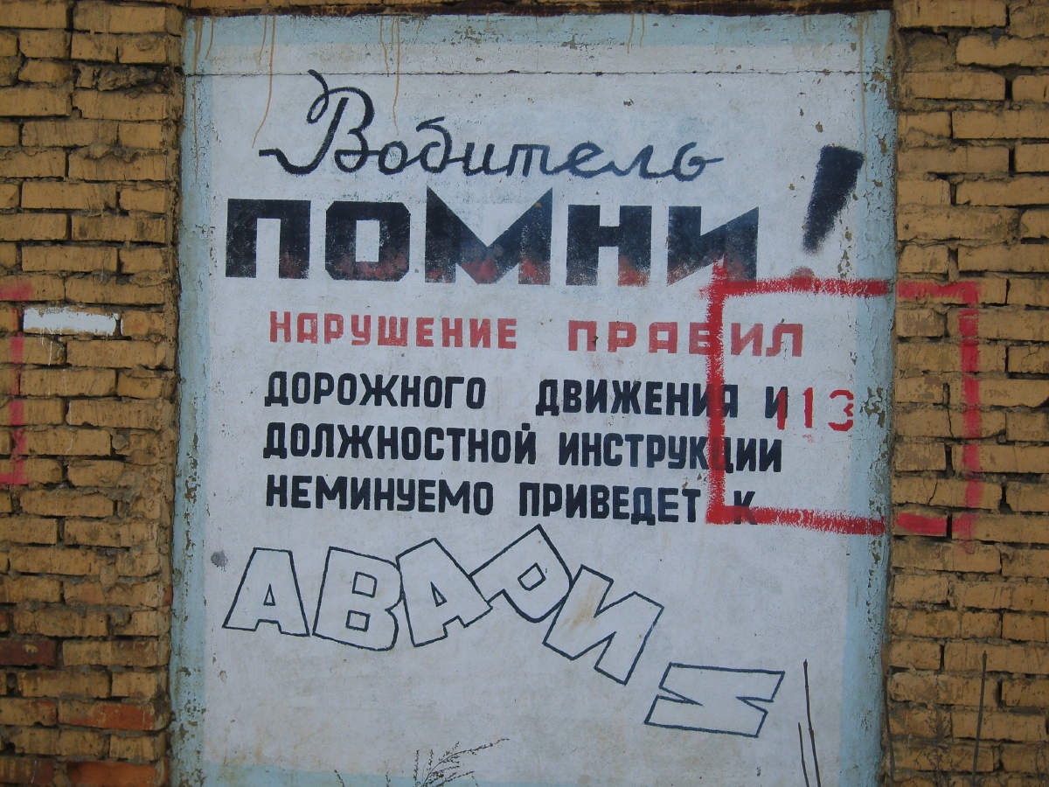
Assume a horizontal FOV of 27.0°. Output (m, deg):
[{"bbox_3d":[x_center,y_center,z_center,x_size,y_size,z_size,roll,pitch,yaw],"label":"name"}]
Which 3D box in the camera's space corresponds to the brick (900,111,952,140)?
[{"bbox_3d":[0.967,-0.634,5.292,0.121,0.066,0.250,1,0,8],"label":"brick"}]

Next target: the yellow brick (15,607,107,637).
[{"bbox_3d":[-1.163,0.577,5.582,0.251,0.069,0.120,1,2,10],"label":"yellow brick"}]

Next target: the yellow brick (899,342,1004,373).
[{"bbox_3d":[1.012,-0.085,5.180,0.250,0.065,0.120,1,1,9],"label":"yellow brick"}]

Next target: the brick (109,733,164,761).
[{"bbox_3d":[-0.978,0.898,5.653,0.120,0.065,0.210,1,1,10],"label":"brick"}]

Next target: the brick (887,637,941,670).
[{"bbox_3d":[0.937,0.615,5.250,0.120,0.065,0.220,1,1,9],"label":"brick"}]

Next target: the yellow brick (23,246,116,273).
[{"bbox_3d":[-1.129,-0.336,5.520,0.249,0.066,0.120,1,0,8],"label":"yellow brick"}]

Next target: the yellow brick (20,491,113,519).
[{"bbox_3d":[-1.139,0.278,5.536,0.250,0.065,0.120,1,1,9],"label":"yellow brick"}]

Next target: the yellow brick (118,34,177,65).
[{"bbox_3d":[-0.928,-0.861,5.573,0.120,0.065,0.250,1,1,11],"label":"yellow brick"}]

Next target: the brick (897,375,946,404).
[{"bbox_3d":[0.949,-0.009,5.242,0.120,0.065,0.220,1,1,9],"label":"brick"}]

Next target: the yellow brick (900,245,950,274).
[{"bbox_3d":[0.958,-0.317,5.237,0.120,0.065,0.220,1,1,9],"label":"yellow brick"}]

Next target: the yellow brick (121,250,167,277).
[{"bbox_3d":[-0.934,-0.325,5.558,0.117,0.066,0.250,1,0,8],"label":"yellow brick"}]

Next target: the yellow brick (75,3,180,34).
[{"bbox_3d":[-1.012,-0.947,5.573,0.250,0.065,0.120,1,1,10],"label":"yellow brick"}]

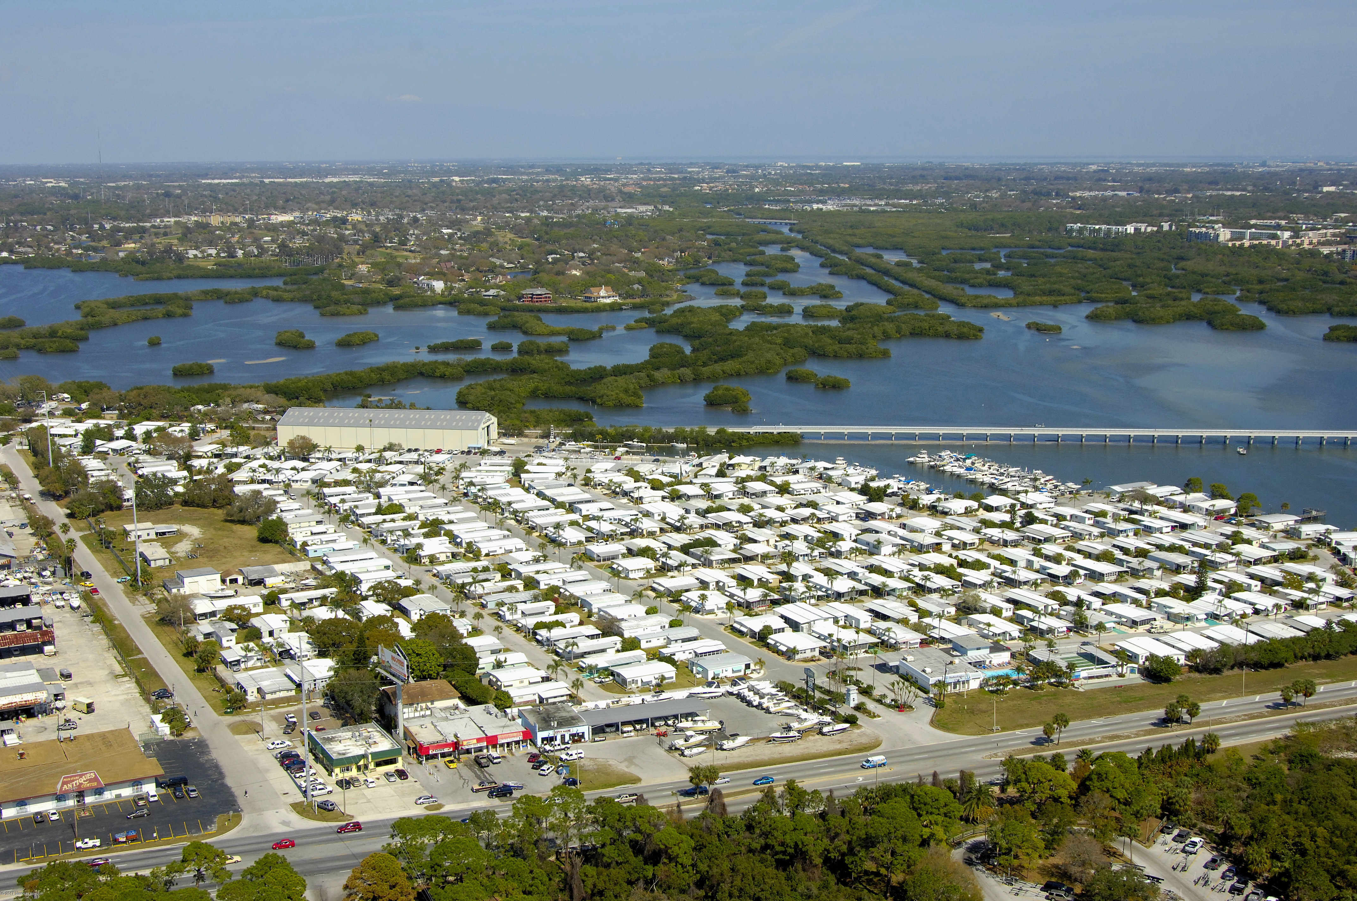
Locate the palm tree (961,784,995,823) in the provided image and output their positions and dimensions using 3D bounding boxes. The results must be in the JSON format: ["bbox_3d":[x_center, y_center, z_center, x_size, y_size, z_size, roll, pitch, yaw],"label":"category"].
[{"bbox_3d":[60.100,71.080,324.200,7.000,8.000,7.000,0,11,0],"label":"palm tree"}]

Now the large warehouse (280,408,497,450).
[{"bbox_3d":[-134.050,-10.980,748.850,95.060,15.300,31.420,2,11,9],"label":"large warehouse"}]

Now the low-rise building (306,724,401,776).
[{"bbox_3d":[-72.230,66.610,361.120,15.170,4.320,19.560,-6,12,-28],"label":"low-rise building"}]

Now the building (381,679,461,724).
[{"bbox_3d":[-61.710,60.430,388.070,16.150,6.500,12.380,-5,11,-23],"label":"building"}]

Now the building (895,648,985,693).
[{"bbox_3d":[65.700,56.460,413.310,14.530,4.060,20.890,-4,11,-20],"label":"building"}]

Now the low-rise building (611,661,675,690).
[{"bbox_3d":[-9.110,57.160,413.030,13.900,3.370,9.880,-6,12,-28],"label":"low-rise building"}]

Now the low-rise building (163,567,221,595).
[{"bbox_3d":[-150.260,40.490,500.600,14.720,5.180,9.620,-7,12,-31],"label":"low-rise building"}]

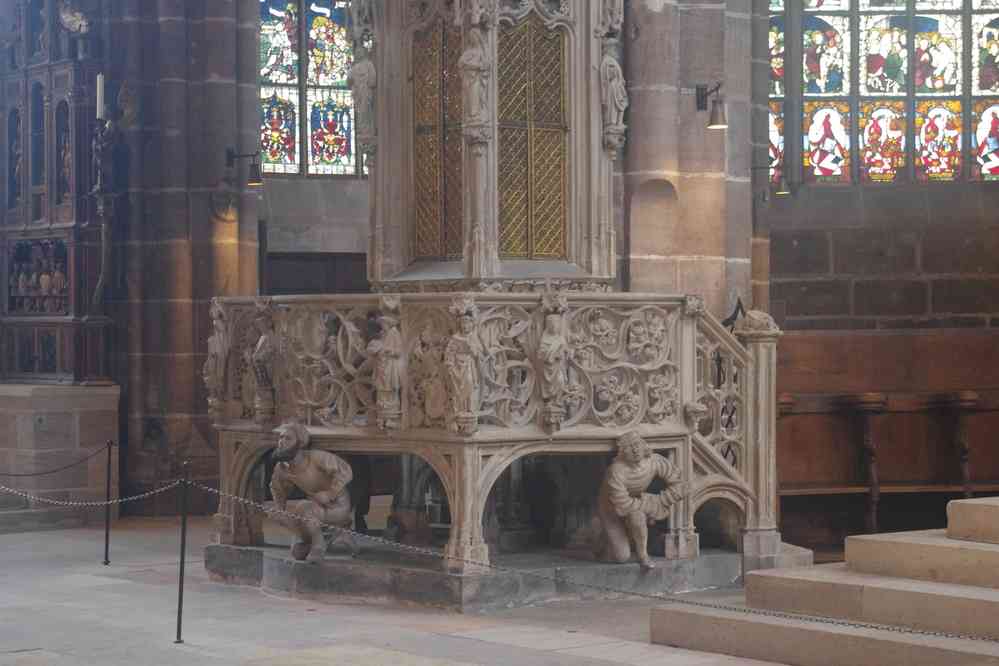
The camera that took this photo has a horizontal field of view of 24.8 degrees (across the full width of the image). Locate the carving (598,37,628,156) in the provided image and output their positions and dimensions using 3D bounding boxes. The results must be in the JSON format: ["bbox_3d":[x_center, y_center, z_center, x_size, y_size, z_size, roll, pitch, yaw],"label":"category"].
[{"bbox_3d":[0.742,-1.532,14.800,0.200,0.740,0.200,0,0,21],"label":"carving"}]

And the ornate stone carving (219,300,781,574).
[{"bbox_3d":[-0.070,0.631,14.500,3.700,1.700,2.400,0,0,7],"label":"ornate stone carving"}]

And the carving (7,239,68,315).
[{"bbox_3d":[-4.102,-0.502,20.200,0.880,0.680,0.160,0,0,44],"label":"carving"}]

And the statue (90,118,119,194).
[{"bbox_3d":[-3.489,-1.550,20.100,0.250,0.690,0.240,0,0,23],"label":"statue"}]

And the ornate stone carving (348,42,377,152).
[{"bbox_3d":[-0.897,-1.549,14.900,0.200,0.710,0.200,0,0,-21],"label":"ornate stone carving"}]

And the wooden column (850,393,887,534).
[{"bbox_3d":[2.546,0.949,15.700,0.250,1.070,0.280,0,0,-16],"label":"wooden column"}]

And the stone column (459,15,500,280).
[{"bbox_3d":[-0.124,-1.154,14.150,0.260,1.660,0.300,0,0,6],"label":"stone column"}]

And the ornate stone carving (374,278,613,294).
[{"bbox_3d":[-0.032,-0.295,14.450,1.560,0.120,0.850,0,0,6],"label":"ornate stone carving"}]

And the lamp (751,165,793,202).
[{"bbox_3d":[2.695,-1.478,22.500,0.220,0.350,0.360,0,0,-41],"label":"lamp"}]

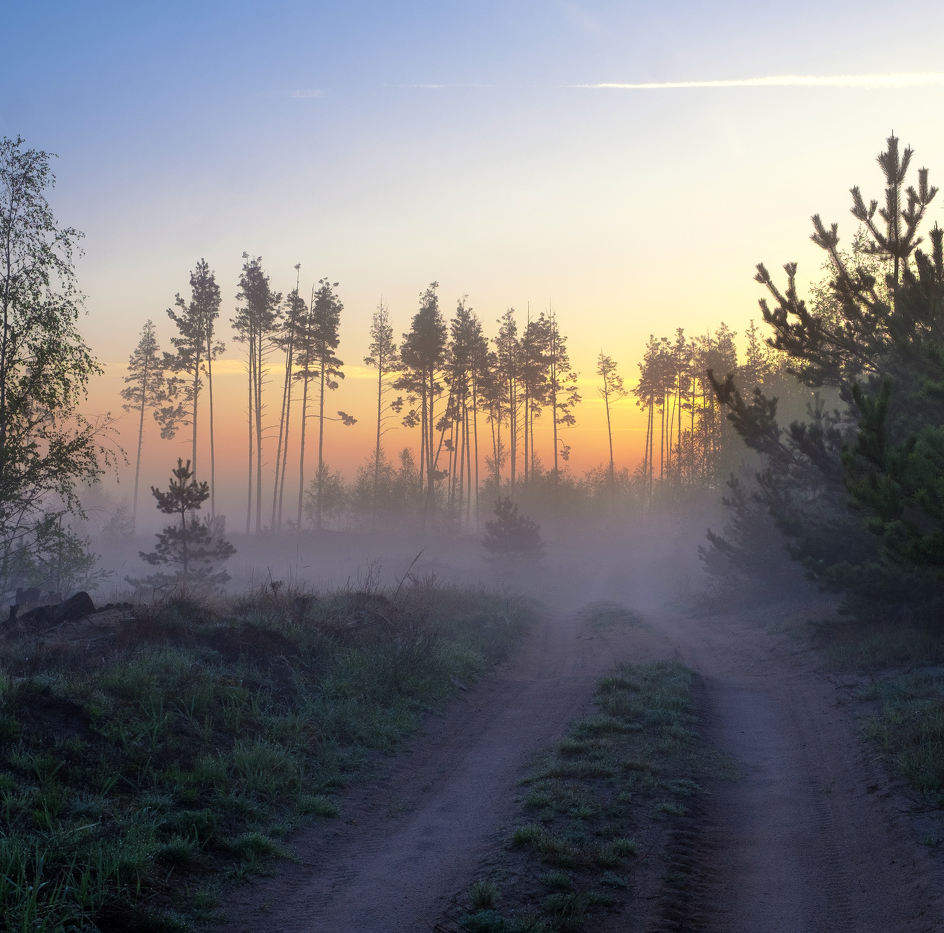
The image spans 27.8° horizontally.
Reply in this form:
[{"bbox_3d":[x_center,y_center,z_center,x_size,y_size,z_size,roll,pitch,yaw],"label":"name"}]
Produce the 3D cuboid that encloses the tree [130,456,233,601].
[{"bbox_3d":[-4.268,0.940,28.000,1.580,2.110,1.530,0,-1,0],"label":"tree"}]

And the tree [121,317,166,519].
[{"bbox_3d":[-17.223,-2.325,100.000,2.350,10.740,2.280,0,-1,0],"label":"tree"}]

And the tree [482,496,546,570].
[{"bbox_3d":[0.906,1.506,41.000,1.370,1.740,1.320,0,-1,0],"label":"tree"}]

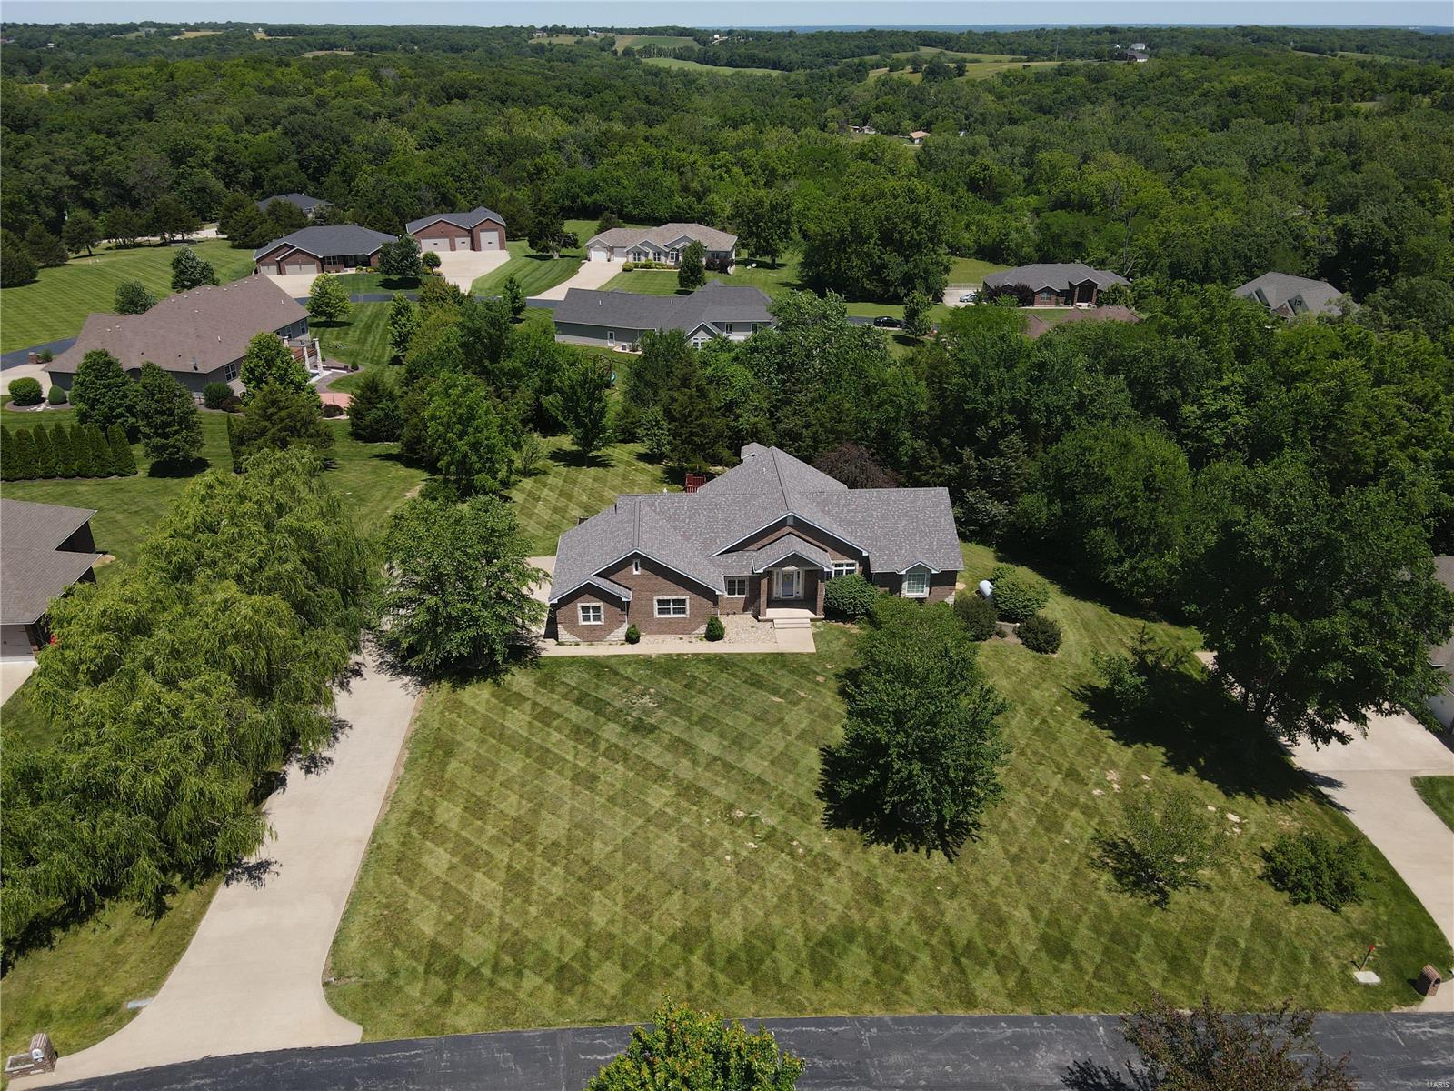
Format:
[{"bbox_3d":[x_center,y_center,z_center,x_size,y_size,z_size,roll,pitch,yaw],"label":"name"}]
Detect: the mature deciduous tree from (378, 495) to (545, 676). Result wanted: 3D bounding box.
[{"bbox_3d":[-17.000,2.650,65.780,10.400,11.800,10.400,0,27,0],"label":"mature deciduous tree"}]

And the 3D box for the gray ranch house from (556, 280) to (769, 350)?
[{"bbox_3d":[-7.272,-31.473,134.085,28.000,7.000,14.000,4,28,7],"label":"gray ranch house"}]

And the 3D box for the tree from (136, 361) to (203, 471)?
[{"bbox_3d":[-53.100,-12.500,96.450,5.400,10.500,5.400,0,27,0],"label":"tree"}]

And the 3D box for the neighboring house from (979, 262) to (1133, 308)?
[{"bbox_3d":[55.643,-46.085,174.705,24.500,6.200,12.500,0,27,0],"label":"neighboring house"}]

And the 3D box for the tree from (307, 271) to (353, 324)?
[{"bbox_3d":[-51.796,-32.266,131.527,5.928,6.960,5.809,0,27,0],"label":"tree"}]

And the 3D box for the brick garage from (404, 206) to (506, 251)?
[{"bbox_3d":[-48.070,-55.970,179.240,16.600,5.700,11.500,-8,29,-15],"label":"brick garage"}]

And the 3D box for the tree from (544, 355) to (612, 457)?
[{"bbox_3d":[-13.060,-11.864,89.850,5.872,10.200,5.754,0,27,0],"label":"tree"}]

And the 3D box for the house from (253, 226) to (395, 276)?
[{"bbox_3d":[-70.230,-52.980,178.670,23.000,6.800,15.000,-7,28,-13],"label":"house"}]

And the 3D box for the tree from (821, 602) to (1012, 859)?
[{"bbox_3d":[10.100,8.920,52.480,8.800,12.900,8.800,0,27,0],"label":"tree"}]

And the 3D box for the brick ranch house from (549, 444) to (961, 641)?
[{"bbox_3d":[2.000,-0.950,77.310,29.000,7.600,18.500,-1,27,-3],"label":"brick ranch house"}]

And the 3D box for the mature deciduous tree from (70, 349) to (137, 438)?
[{"bbox_3d":[-56.661,-13.456,92.184,6.024,9.130,5.904,0,27,0],"label":"mature deciduous tree"}]

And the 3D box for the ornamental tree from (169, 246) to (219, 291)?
[{"bbox_3d":[-85.000,-44.090,161.170,6.800,7.100,6.800,0,27,0],"label":"ornamental tree"}]

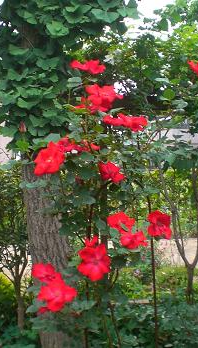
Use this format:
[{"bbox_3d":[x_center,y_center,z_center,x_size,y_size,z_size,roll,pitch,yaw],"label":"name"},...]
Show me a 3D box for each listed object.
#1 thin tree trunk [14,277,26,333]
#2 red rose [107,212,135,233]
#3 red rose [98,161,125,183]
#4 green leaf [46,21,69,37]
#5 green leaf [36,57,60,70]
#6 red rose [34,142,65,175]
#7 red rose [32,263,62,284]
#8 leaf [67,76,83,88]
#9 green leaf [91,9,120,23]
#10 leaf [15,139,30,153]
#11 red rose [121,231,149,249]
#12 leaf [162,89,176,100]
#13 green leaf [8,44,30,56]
[{"bbox_3d":[-0.702,1.135,4.500,0.090,0.500,0.085,-3,1,0],"label":"thin tree trunk"},{"bbox_3d":[0.080,0.175,1.820,0.100,0.075,0.075,0,1,0],"label":"red rose"},{"bbox_3d":[0.047,-0.007,1.850,0.098,0.080,0.070,0,1,-9],"label":"red rose"},{"bbox_3d":[-0.171,-0.600,2.100,0.095,0.065,0.045,0,1,0],"label":"green leaf"},{"bbox_3d":[-0.217,-0.466,2.150,0.098,0.060,0.045,0,1,0],"label":"green leaf"},{"bbox_3d":[-0.155,-0.045,1.600,0.100,0.105,0.060,0,-1,6],"label":"red rose"},{"bbox_3d":[-0.170,0.315,1.620,0.092,0.068,0.075,0,-1,6],"label":"red rose"},{"bbox_3d":[-0.076,-0.296,1.650,0.048,0.036,0.030,0,-1,0],"label":"leaf"},{"bbox_3d":[0.025,-0.607,1.950,0.105,0.055,0.050,0,-1,0],"label":"green leaf"},{"bbox_3d":[-0.300,-0.112,2.000,0.056,0.055,0.035,0,1,0],"label":"leaf"},{"bbox_3d":[0.110,0.210,1.630,0.090,0.060,0.075,0,-1,-6],"label":"red rose"},{"bbox_3d":[0.289,-0.328,2.100,0.053,0.050,0.030,0,-1,0],"label":"leaf"},{"bbox_3d":[-0.340,-0.521,2.150,0.090,0.050,0.045,0,1,0],"label":"green leaf"}]

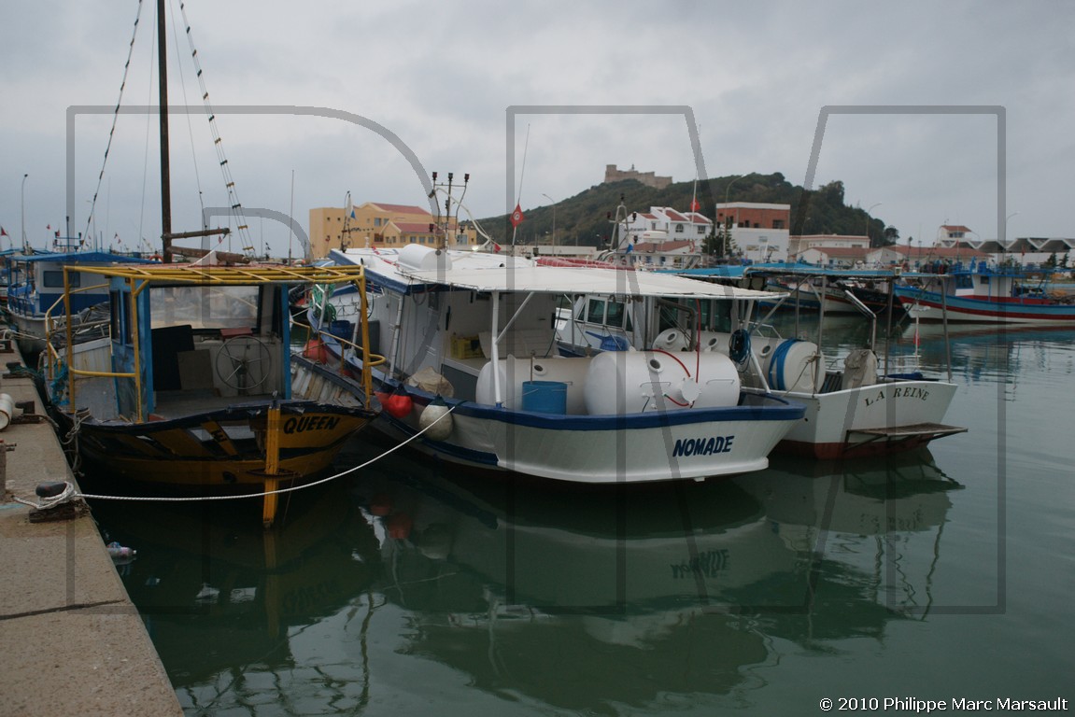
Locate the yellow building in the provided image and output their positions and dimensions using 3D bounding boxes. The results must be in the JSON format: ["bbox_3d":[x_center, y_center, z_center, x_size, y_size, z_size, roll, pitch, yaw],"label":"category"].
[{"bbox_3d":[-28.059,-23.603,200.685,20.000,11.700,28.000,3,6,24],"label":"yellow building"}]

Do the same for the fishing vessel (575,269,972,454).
[{"bbox_3d":[2.603,-0.414,20.752,3.500,3.150,11.400,-3,6,-31],"label":"fishing vessel"}]

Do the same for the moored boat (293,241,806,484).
[{"bbox_3d":[-0.949,-0.205,17.258,3.700,3.350,11.500,-3,6,-30],"label":"moored boat"}]

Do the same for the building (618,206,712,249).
[{"bbox_3d":[22.628,-21.285,186.813,16.000,10.300,10.000,-4,7,-40],"label":"building"}]

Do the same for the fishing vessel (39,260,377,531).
[{"bbox_3d":[-5.000,0.072,15.127,3.600,3.050,8.800,-2,6,-26],"label":"fishing vessel"}]

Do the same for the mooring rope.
[{"bbox_3d":[-2.180,0.865,9.896,0.350,0.750,6.891,2,6,20],"label":"mooring rope"}]

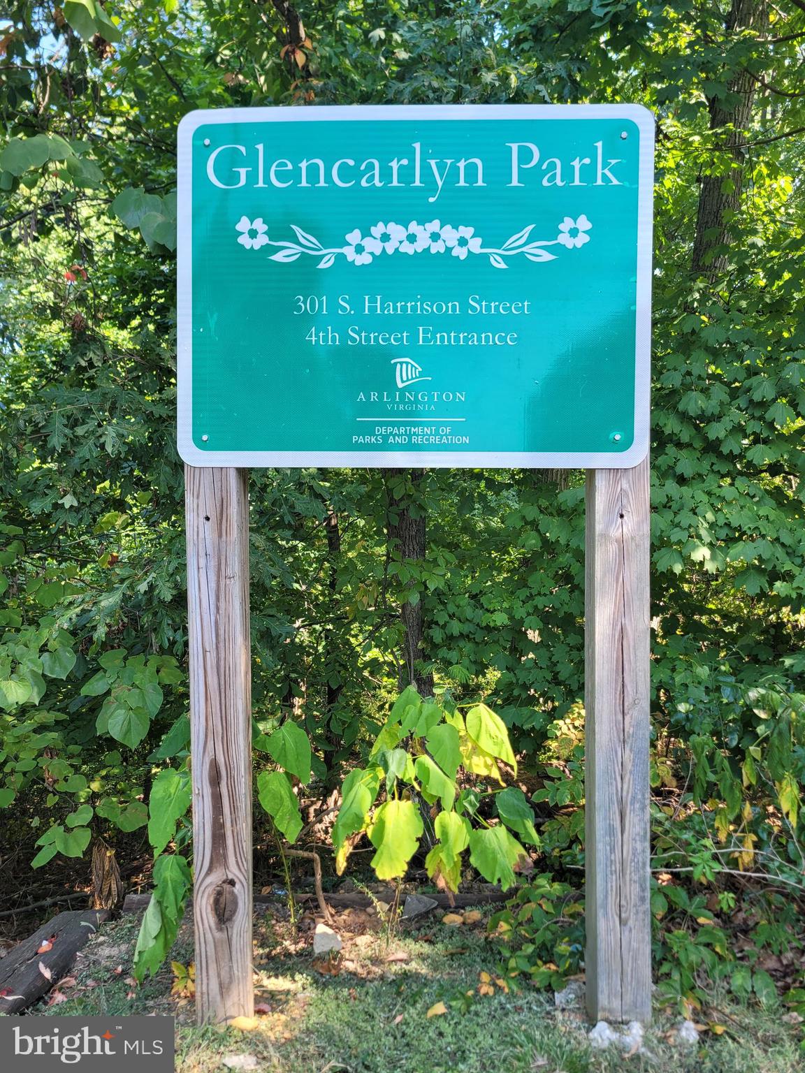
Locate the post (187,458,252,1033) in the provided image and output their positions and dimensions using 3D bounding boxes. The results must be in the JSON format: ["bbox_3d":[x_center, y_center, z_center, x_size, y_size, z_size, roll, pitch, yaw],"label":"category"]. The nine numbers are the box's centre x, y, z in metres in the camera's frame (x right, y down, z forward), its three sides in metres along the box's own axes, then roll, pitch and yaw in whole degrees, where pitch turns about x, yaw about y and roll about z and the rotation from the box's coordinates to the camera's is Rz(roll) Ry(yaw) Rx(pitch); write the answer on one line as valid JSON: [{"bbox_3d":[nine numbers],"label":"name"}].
[{"bbox_3d":[-0.486,0.106,2.170,0.139,2.353,0.139,-1,1,2],"label":"post"}]

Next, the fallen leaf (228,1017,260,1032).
[{"bbox_3d":[-0.408,1.260,2.084,0.074,0.015,0.042,0,1,0],"label":"fallen leaf"}]

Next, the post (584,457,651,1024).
[{"bbox_3d":[0.570,0.098,2.133,0.139,2.320,0.139,0,1,2],"label":"post"}]

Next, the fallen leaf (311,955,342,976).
[{"bbox_3d":[-0.222,1.249,2.345,0.085,0.030,0.055,0,1,0],"label":"fallen leaf"}]

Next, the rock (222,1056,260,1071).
[{"bbox_3d":[-0.389,1.268,1.942,0.092,0.028,0.052,-1,1,2],"label":"rock"}]

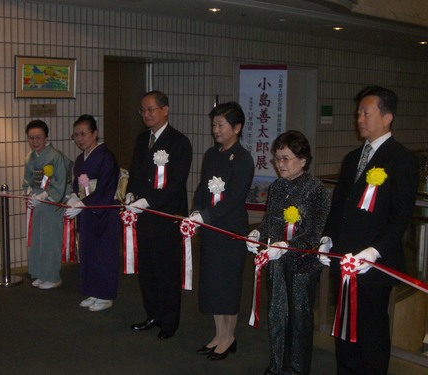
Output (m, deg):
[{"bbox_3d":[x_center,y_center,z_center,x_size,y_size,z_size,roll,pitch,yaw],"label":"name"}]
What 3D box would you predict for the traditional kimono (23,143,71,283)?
[{"bbox_3d":[-1.480,0.220,5.970,0.460,1.240,0.420,7,9,42],"label":"traditional kimono"}]

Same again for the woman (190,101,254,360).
[{"bbox_3d":[0.040,0.275,4.260,0.470,1.600,0.480,-6,9,-42],"label":"woman"}]

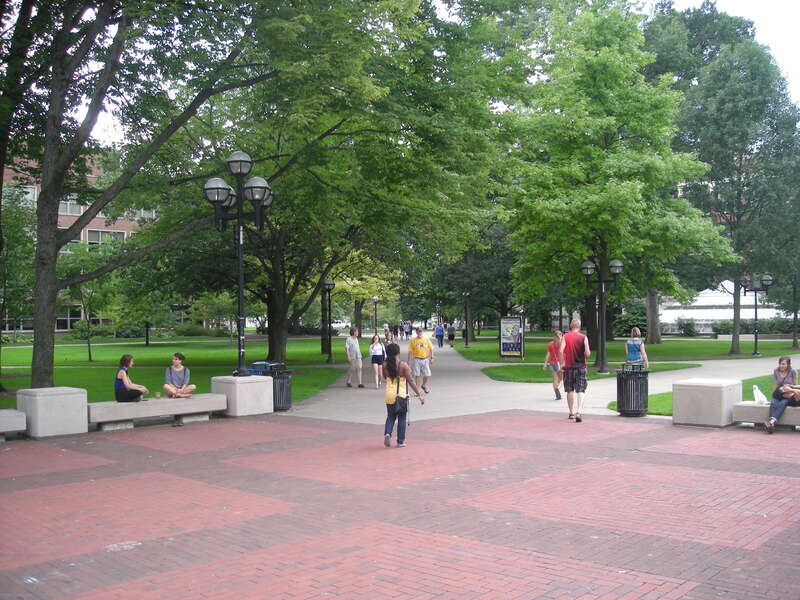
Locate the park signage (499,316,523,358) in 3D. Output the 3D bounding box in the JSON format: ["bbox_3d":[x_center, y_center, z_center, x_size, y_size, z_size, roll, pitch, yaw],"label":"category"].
[{"bbox_3d":[5.652,1.977,41.000,1.150,2.180,0.280,-1,-2,21],"label":"park signage"}]

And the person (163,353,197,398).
[{"bbox_3d":[-4.334,1.490,15.900,0.660,0.880,0.580,-1,-1,-6],"label":"person"}]

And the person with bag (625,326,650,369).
[{"bbox_3d":[5.625,1.472,19.200,0.560,1.670,0.450,-1,-1,6],"label":"person with bag"}]

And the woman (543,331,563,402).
[{"bbox_3d":[3.707,1.547,19.100,0.550,1.630,0.500,-1,-2,9],"label":"woman"}]

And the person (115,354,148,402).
[{"bbox_3d":[-5.089,1.490,15.350,0.650,0.880,0.580,0,-2,-28],"label":"person"}]

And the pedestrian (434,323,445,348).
[{"bbox_3d":[2.720,2.414,55.000,0.600,1.700,0.450,-1,-2,0],"label":"pedestrian"}]

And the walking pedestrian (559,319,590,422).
[{"bbox_3d":[3.160,1.282,14.650,0.580,1.840,0.480,-1,-1,-2],"label":"walking pedestrian"}]

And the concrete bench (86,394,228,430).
[{"bbox_3d":[-4.660,2.130,15.450,0.530,0.480,2.950,-2,-2,41],"label":"concrete bench"}]

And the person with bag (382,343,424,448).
[{"bbox_3d":[0.038,1.433,12.200,0.600,1.570,0.500,-1,-2,14],"label":"person with bag"}]

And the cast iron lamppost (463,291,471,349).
[{"bbox_3d":[4.576,1.372,55.500,0.520,3.850,0.520,-1,-1,0],"label":"cast iron lamppost"}]

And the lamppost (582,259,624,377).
[{"bbox_3d":[7.094,0.575,28.200,1.600,3.980,0.550,-2,-2,34],"label":"lamppost"}]

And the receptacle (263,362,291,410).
[{"bbox_3d":[-2.644,1.904,17.600,0.620,1.030,0.620,-1,-2,0],"label":"receptacle"}]

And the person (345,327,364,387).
[{"bbox_3d":[-1.322,1.700,23.500,0.500,1.730,0.550,1,-2,-43],"label":"person"}]

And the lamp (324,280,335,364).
[{"bbox_3d":[-3.233,1.003,37.200,0.520,3.870,0.520,-1,-1,0],"label":"lamp"}]

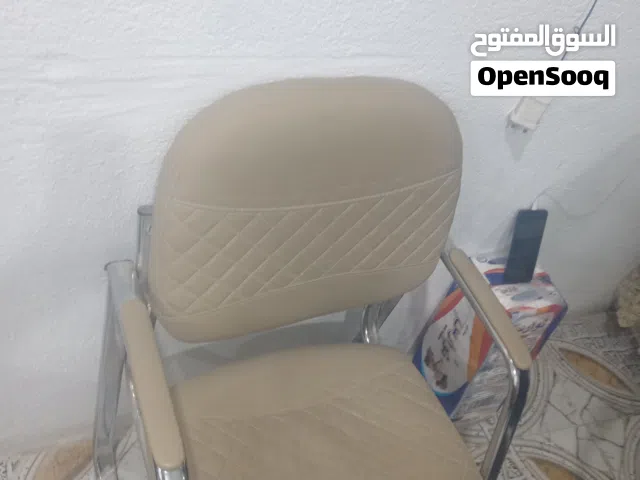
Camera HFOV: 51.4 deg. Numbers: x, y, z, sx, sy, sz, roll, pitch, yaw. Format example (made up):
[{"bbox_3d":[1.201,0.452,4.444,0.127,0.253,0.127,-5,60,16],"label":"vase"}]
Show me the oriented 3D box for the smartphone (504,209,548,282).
[{"bbox_3d":[0.418,0.014,1.359,0.074,0.158,0.009,-1,18,-24],"label":"smartphone"}]

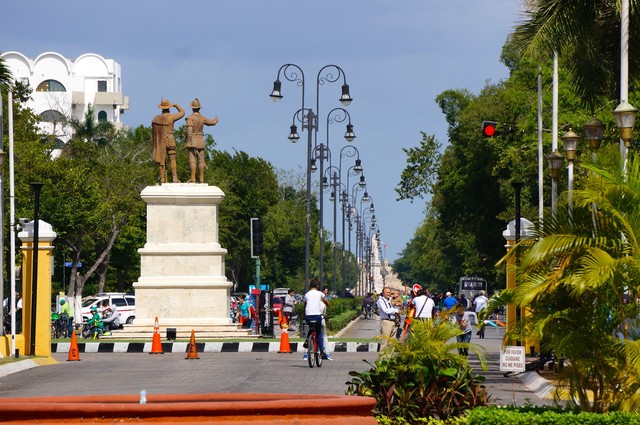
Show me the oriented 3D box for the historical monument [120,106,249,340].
[{"bbox_3d":[-4.052,0.160,162.000,4.400,7.000,4.200,0,-1,1],"label":"historical monument"}]

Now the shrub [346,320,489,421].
[{"bbox_3d":[1.258,1.987,71.000,1.800,1.240,1.600,0,-1,0],"label":"shrub"}]

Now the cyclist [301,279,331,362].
[{"bbox_3d":[-0.073,2.246,116.300,0.560,1.660,0.750,0,-1,7],"label":"cyclist"}]

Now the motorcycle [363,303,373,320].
[{"bbox_3d":[2.821,5.843,328.000,0.700,1.100,1.900,0,-1,6],"label":"motorcycle"}]

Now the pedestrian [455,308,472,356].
[{"bbox_3d":[3.523,2.909,135.500,0.500,1.280,0.340,0,-1,9],"label":"pedestrian"}]

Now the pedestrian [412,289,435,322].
[{"bbox_3d":[2.260,2.443,121.000,0.500,1.730,0.400,0,-1,-9],"label":"pedestrian"}]

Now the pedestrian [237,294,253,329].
[{"bbox_3d":[-2.409,3.358,178.000,0.420,1.500,0.460,1,-1,-35],"label":"pedestrian"}]

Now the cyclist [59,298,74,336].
[{"bbox_3d":[-8.422,3.527,185.000,0.480,1.360,0.500,0,-1,18],"label":"cyclist"}]

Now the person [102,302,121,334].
[{"bbox_3d":[-7.221,3.749,192.000,0.750,1.200,0.500,0,-1,-12],"label":"person"}]

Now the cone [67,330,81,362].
[{"bbox_3d":[-5.668,3.057,128.000,0.340,0.700,0.340,0,-1,0],"label":"cone"}]

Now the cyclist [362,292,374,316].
[{"bbox_3d":[2.839,5.489,328.000,0.600,1.420,0.750,0,-1,9],"label":"cyclist"}]

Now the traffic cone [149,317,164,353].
[{"bbox_3d":[-4.148,3.134,141.500,0.380,0.940,0.380,0,-1,0],"label":"traffic cone"}]

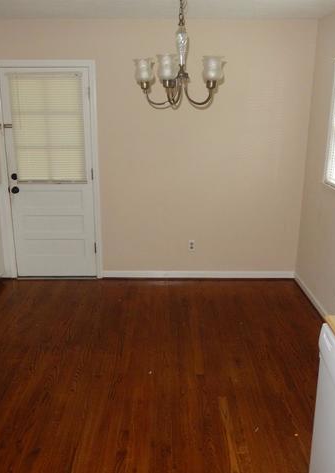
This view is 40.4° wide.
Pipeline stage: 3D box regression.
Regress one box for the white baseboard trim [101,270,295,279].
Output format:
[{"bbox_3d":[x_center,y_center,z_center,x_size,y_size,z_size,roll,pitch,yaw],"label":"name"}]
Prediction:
[{"bbox_3d":[0.323,0.395,4.649,1.983,0.085,0.016,0,16,0],"label":"white baseboard trim"}]

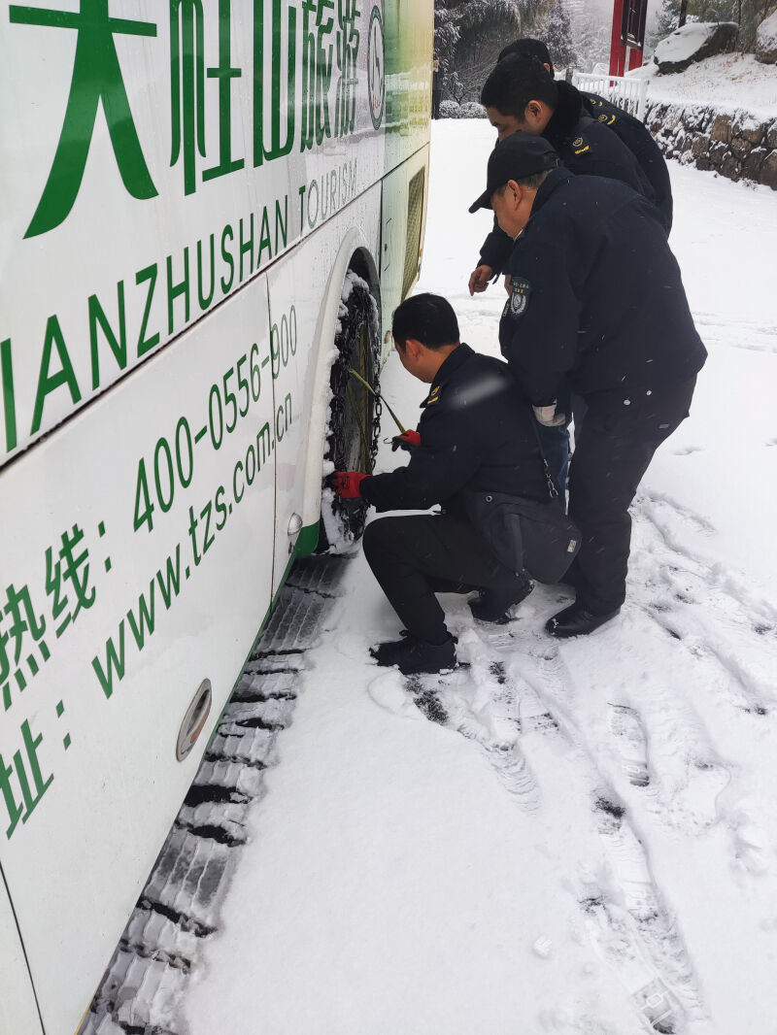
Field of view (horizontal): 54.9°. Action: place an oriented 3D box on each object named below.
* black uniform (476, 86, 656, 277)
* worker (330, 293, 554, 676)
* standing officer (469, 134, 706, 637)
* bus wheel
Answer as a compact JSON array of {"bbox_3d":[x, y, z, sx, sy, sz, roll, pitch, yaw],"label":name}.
[{"bbox_3d":[0.550,-0.874,2.299,0.600,0.850,0.550,3,30,6],"label":"black uniform"},{"bbox_3d":[0.165,-0.115,2.271,0.760,1.100,0.560,9,31,15],"label":"worker"},{"bbox_3d":[0.565,-0.315,2.238,0.720,1.470,0.550,1,30,3],"label":"standing officer"},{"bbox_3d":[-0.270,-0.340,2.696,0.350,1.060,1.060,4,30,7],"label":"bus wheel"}]

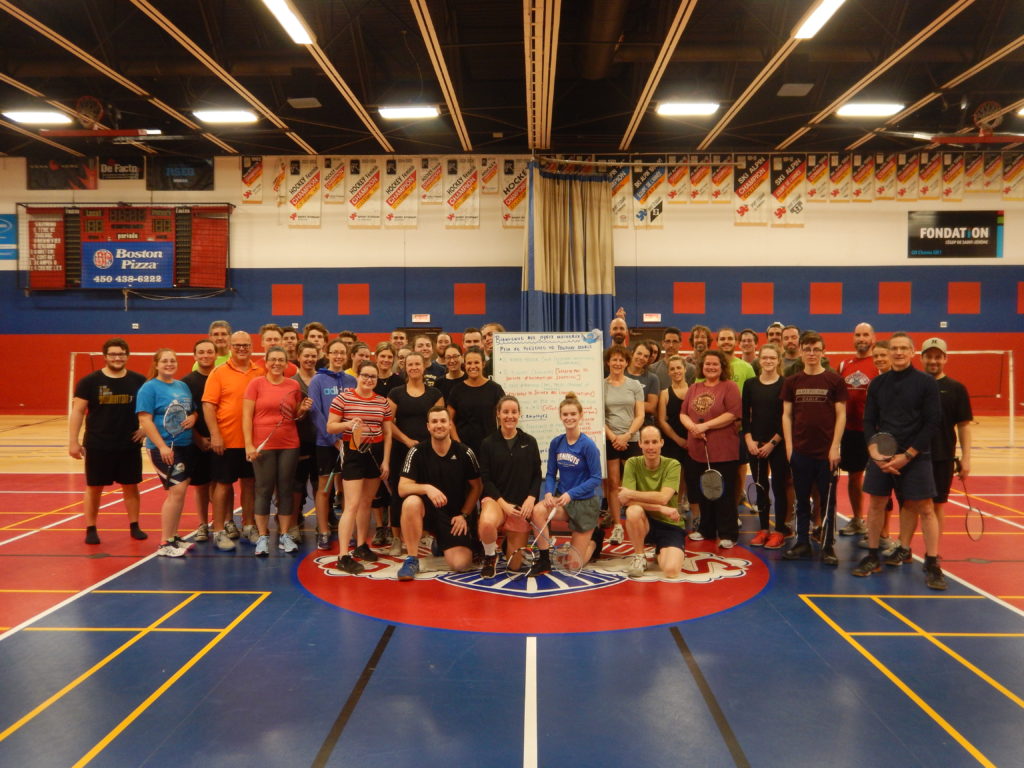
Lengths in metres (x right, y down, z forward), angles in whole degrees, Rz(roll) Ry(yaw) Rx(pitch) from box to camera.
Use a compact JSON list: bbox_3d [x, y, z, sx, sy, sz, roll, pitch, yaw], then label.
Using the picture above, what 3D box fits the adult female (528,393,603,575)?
[{"bbox_3d":[0.410,0.713,6.435,0.510,1.300,0.660,1,2,23],"label":"adult female"}]

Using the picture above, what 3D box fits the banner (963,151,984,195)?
[{"bbox_3d":[11.013,-5.009,20.410,0.496,0.936,0.030,0,2,1],"label":"banner"}]

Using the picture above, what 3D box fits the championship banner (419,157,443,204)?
[{"bbox_3d":[-1.974,-4.994,21.107,0.554,1.171,0.030,0,2,1],"label":"championship banner"}]

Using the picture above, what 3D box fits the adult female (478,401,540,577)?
[{"bbox_3d":[-0.016,0.718,6.346,0.500,1.260,0.680,0,2,-1],"label":"adult female"}]

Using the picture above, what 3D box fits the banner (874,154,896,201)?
[{"bbox_3d":[8.963,-4.968,20.579,0.492,1.125,0.050,0,2,1],"label":"banner"}]

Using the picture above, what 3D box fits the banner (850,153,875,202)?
[{"bbox_3d":[8.386,-4.914,20.479,0.526,1.136,0.030,0,2,1],"label":"banner"}]

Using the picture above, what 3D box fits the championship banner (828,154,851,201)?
[{"bbox_3d":[7.853,-4.945,20.532,0.533,1.159,0.040,0,2,1],"label":"championship banner"}]

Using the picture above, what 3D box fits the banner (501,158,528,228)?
[{"bbox_3d":[0.171,-4.487,20.184,0.788,1.672,0.040,0,2,1],"label":"banner"}]

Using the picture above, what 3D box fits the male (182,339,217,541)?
[{"bbox_3d":[-2.568,0.462,7.297,0.500,1.700,0.360,0,2,-10],"label":"male"}]

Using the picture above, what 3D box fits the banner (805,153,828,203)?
[{"bbox_3d":[7.302,-4.918,20.506,0.537,1.143,0.030,0,2,1],"label":"banner"}]

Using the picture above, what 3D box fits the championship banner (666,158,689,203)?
[{"bbox_3d":[3.985,-4.914,20.588,0.510,1.147,0.030,0,2,1],"label":"championship banner"}]

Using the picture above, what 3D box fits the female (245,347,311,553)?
[{"bbox_3d":[-1.888,0.522,6.925,0.550,1.650,0.420,0,2,-10],"label":"female"}]

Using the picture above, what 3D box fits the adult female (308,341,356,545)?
[{"bbox_3d":[-1.458,0.484,7.006,0.460,1.701,0.340,-1,2,-13],"label":"adult female"}]

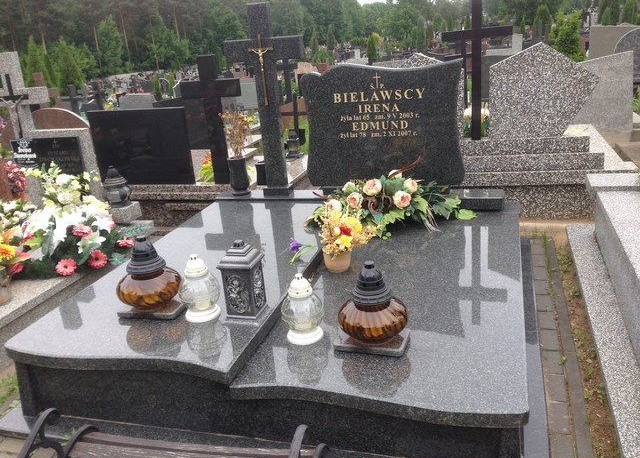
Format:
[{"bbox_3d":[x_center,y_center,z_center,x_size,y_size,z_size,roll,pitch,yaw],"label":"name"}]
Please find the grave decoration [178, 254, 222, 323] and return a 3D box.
[{"bbox_3d":[-0.463,0.220,2.342,0.154,0.257,0.154,1,20,17],"label":"grave decoration"}]

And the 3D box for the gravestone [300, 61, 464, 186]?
[{"bbox_3d":[0.387,-0.628,3.739,0.982,0.737,0.090,1,17,18],"label":"gravestone"}]

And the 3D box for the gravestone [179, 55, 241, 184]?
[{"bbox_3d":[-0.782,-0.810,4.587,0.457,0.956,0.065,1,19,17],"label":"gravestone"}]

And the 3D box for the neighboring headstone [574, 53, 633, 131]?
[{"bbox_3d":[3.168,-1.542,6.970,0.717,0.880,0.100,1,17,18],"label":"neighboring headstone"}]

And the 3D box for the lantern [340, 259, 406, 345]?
[{"bbox_3d":[0.181,0.248,2.134,0.244,0.290,0.244,1,20,17],"label":"lantern"}]

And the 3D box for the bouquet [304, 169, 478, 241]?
[{"bbox_3d":[0.399,-0.145,3.338,0.869,0.270,0.484,1,20,17],"label":"bouquet"}]

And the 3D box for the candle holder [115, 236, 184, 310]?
[{"bbox_3d":[-0.705,0.181,2.501,0.252,0.313,0.252,1,20,18],"label":"candle holder"}]

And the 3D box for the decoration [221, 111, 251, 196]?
[{"bbox_3d":[-0.520,-0.498,3.945,0.196,0.561,0.187,1,20,17],"label":"decoration"}]

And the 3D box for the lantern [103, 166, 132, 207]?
[{"bbox_3d":[-1.366,-0.289,4.104,0.189,0.265,0.189,1,17,18],"label":"lantern"}]

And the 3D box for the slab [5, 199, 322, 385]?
[{"bbox_3d":[-0.465,0.149,3.037,0.941,0.050,2.035,1,20,17],"label":"slab"}]

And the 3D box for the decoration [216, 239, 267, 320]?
[{"bbox_3d":[-0.292,0.188,2.320,0.147,0.308,0.152,1,20,17],"label":"decoration"}]

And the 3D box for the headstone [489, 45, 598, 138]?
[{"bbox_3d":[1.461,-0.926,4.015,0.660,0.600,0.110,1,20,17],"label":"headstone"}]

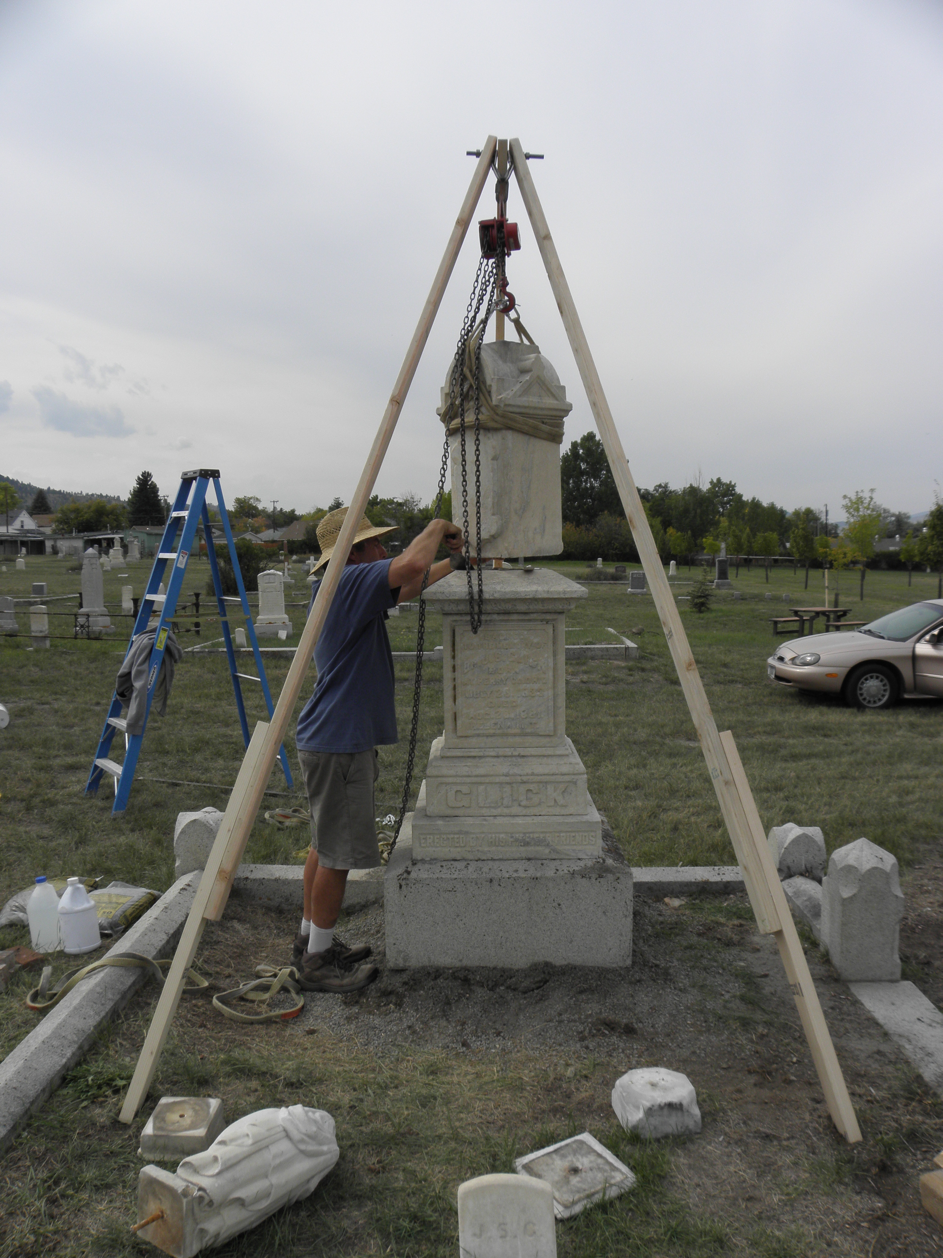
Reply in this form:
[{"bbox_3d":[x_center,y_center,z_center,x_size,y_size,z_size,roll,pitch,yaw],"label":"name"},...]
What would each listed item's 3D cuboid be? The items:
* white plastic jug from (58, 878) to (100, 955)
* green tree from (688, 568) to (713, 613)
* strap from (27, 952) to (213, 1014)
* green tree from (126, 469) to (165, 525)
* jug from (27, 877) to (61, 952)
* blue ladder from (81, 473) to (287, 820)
[{"bbox_3d":[-1.612,1.179,3.905,0.155,0.297,0.155,0,5,0],"label":"white plastic jug"},{"bbox_3d":[8.200,-1.430,34.000,0.880,1.750,0.880,0,4,0],"label":"green tree"},{"bbox_3d":[-1.290,1.254,3.460,0.610,0.160,0.280,-1,4,-15],"label":"strap"},{"bbox_3d":[-48.273,-17.329,140.000,6.000,12.378,6.000,0,5,0],"label":"green tree"},{"bbox_3d":[-1.821,1.196,4.024,0.150,0.300,0.150,-1,5,0],"label":"jug"},{"bbox_3d":[-2.064,0.036,6.834,1.367,2.330,0.658,-4,6,-37],"label":"blue ladder"}]

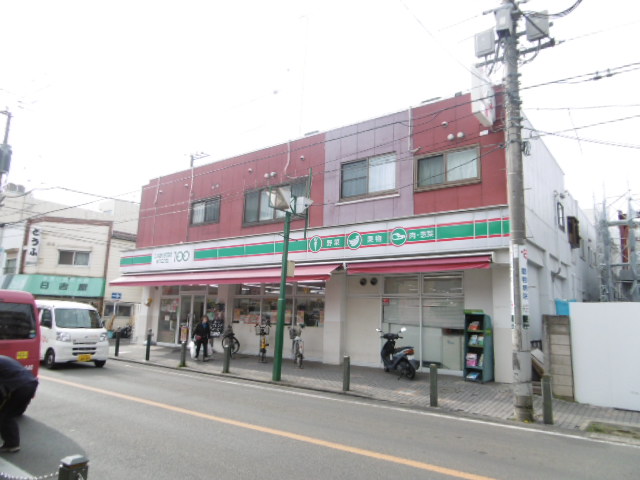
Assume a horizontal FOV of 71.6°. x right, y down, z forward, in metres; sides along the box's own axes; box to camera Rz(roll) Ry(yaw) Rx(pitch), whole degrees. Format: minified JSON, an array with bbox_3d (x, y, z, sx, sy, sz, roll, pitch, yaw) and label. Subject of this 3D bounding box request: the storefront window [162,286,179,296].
[{"bbox_3d":[-6.493,2.199,19.264,1.287,0.419,0.100,-6,-12,36],"label":"storefront window"}]

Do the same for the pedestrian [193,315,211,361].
[{"bbox_3d":[-3.735,3.074,14.065,0.500,1.450,0.380,2,-9,-2],"label":"pedestrian"}]

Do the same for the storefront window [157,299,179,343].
[{"bbox_3d":[-6.589,3.460,19.108,1.333,1.875,0.100,-6,-12,36],"label":"storefront window"}]

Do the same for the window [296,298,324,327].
[{"bbox_3d":[-0.415,2.628,16.233,1.450,1.020,0.100,-6,-12,37],"label":"window"}]

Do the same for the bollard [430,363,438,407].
[{"bbox_3d":[2.215,2.814,8.580,0.140,0.770,0.140,-6,-12,37],"label":"bollard"}]

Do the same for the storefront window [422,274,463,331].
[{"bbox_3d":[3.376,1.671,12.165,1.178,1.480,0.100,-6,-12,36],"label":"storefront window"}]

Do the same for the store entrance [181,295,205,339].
[{"bbox_3d":[-5.948,3.740,20.548,1.800,2.250,0.150,-6,-12,37],"label":"store entrance"}]

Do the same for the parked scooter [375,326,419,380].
[{"bbox_3d":[2.012,2.932,11.572,0.720,1.160,1.750,5,-10,-20],"label":"parked scooter"}]

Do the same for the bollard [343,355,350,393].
[{"bbox_3d":[0.601,2.999,9.931,0.140,0.760,0.140,1,-9,0],"label":"bollard"}]

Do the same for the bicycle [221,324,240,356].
[{"bbox_3d":[-3.364,3.902,17.121,0.600,1.100,1.650,3,-9,-9],"label":"bicycle"}]

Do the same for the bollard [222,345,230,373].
[{"bbox_3d":[-2.569,3.316,12.367,0.140,0.750,0.140,-6,-12,37],"label":"bollard"}]

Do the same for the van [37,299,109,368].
[{"bbox_3d":[-8.054,2.959,14.068,1.475,1.880,3.395,11,-13,-44],"label":"van"}]

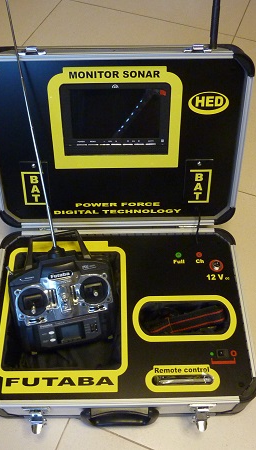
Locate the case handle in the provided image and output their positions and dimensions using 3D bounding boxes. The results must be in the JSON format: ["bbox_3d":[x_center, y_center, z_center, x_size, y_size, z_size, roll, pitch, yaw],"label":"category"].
[{"bbox_3d":[-0.014,0.320,0.717,0.129,0.034,0.030,-1,57,0],"label":"case handle"}]

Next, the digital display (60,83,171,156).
[{"bbox_3d":[-0.021,-0.186,0.759,0.185,0.128,0.022,-1,33,0],"label":"digital display"}]

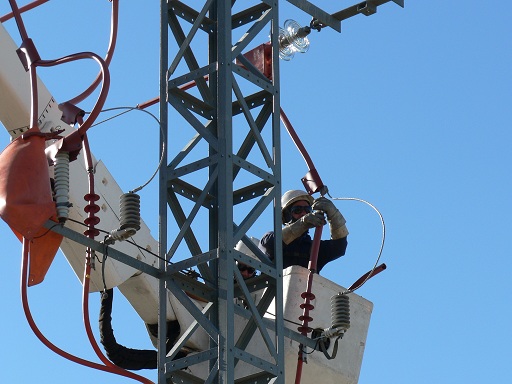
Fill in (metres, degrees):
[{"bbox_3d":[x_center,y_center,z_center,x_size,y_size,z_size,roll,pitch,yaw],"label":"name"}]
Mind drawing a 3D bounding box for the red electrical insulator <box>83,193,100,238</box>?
[{"bbox_3d":[-0.933,0.134,13.790,0.098,0.250,0.098,-1,-25,0],"label":"red electrical insulator"}]

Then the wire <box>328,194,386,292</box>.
[{"bbox_3d":[0.638,0.324,15.250,0.360,0.680,0.140,-8,-26,15],"label":"wire"}]

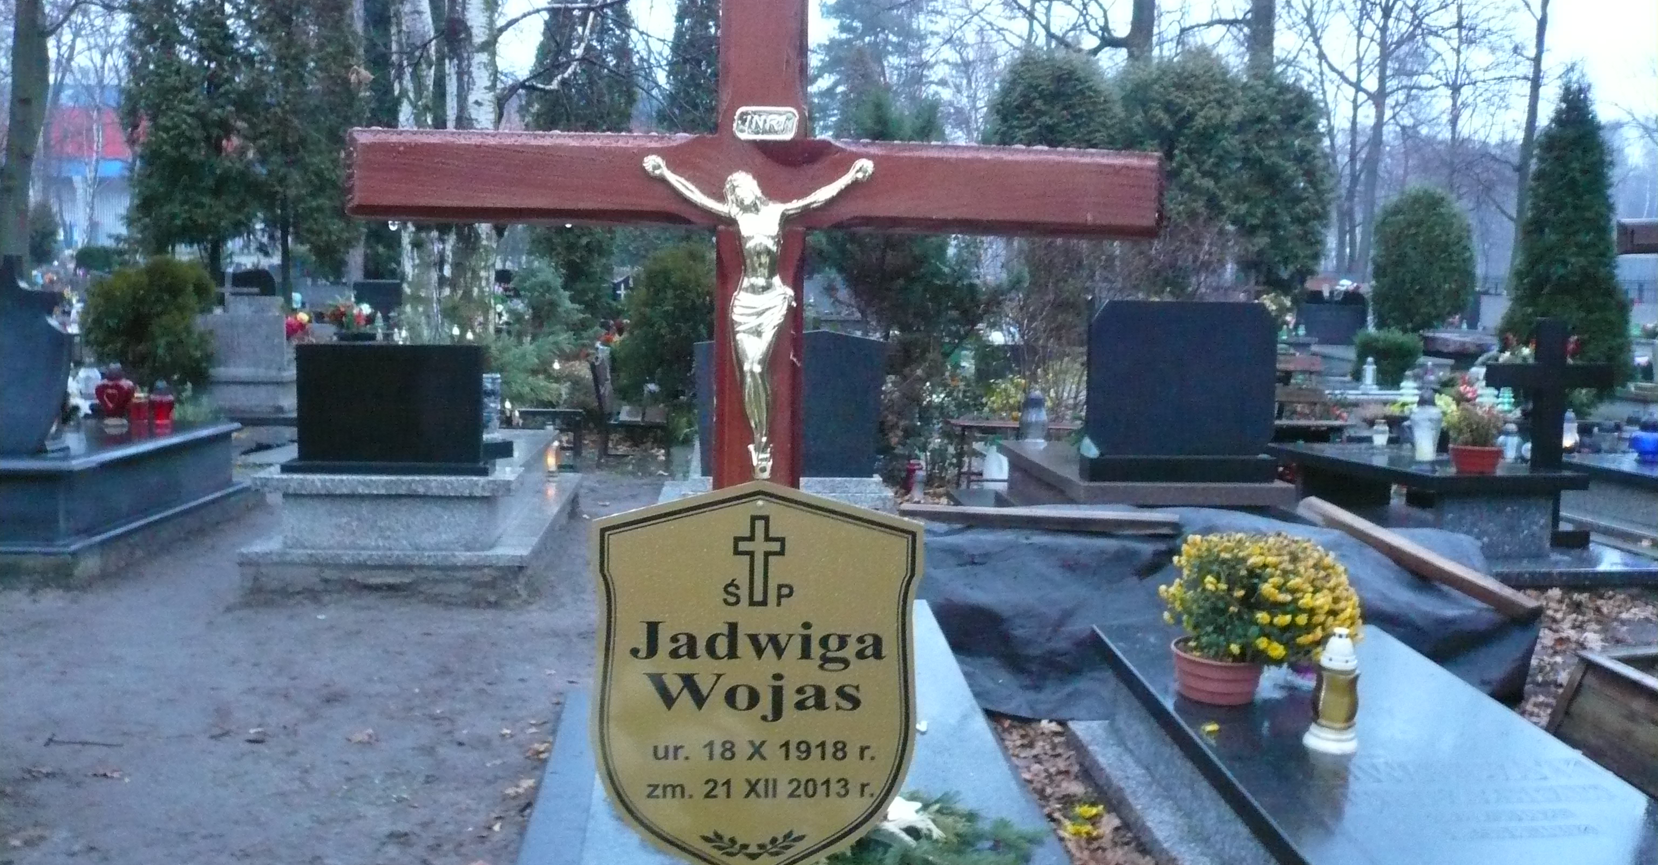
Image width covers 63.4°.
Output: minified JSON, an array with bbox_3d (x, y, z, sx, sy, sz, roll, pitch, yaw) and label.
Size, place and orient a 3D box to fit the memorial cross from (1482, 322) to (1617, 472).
[{"bbox_3d":[3.222,-0.173,6.002,0.515,0.659,0.093,1,7,-4],"label":"memorial cross"}]

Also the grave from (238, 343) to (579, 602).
[{"bbox_3d":[-1.750,0.033,6.011,1.071,0.948,2.060,1,7,-4],"label":"grave"}]

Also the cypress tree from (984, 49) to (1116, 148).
[{"bbox_3d":[3.461,-3.399,20.332,1.957,4.635,1.957,1,7,-4],"label":"cypress tree"}]

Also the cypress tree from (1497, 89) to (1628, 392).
[{"bbox_3d":[8.961,-2.317,16.068,1.463,3.708,1.463,1,7,-4],"label":"cypress tree"}]

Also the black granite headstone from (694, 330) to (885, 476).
[{"bbox_3d":[-0.163,-0.127,5.443,0.742,0.618,0.134,1,7,-4],"label":"black granite headstone"}]

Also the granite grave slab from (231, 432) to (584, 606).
[{"bbox_3d":[-1.724,0.281,5.893,1.075,0.480,1.900,1,7,-5],"label":"granite grave slab"}]

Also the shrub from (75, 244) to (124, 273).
[{"bbox_3d":[-16.240,-3.781,30.000,1.275,0.869,1.275,1,7,-5],"label":"shrub"}]

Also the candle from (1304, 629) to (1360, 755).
[{"bbox_3d":[1.058,0.536,2.804,0.111,0.258,0.111,1,7,-4],"label":"candle"}]

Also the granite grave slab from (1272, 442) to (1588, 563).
[{"bbox_3d":[2.770,0.244,6.489,0.730,0.370,1.700,1,7,-5],"label":"granite grave slab"}]

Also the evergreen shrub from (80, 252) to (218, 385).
[{"bbox_3d":[-4.738,-0.577,9.301,0.927,1.236,0.927,1,7,-4],"label":"evergreen shrub"}]

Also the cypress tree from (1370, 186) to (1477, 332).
[{"bbox_3d":[8.961,-2.317,19.982,1.463,2.575,1.463,1,7,-4],"label":"cypress tree"}]

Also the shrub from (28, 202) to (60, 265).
[{"bbox_3d":[-19.394,-4.797,33.000,0.956,1.721,0.956,1,7,-5],"label":"shrub"}]

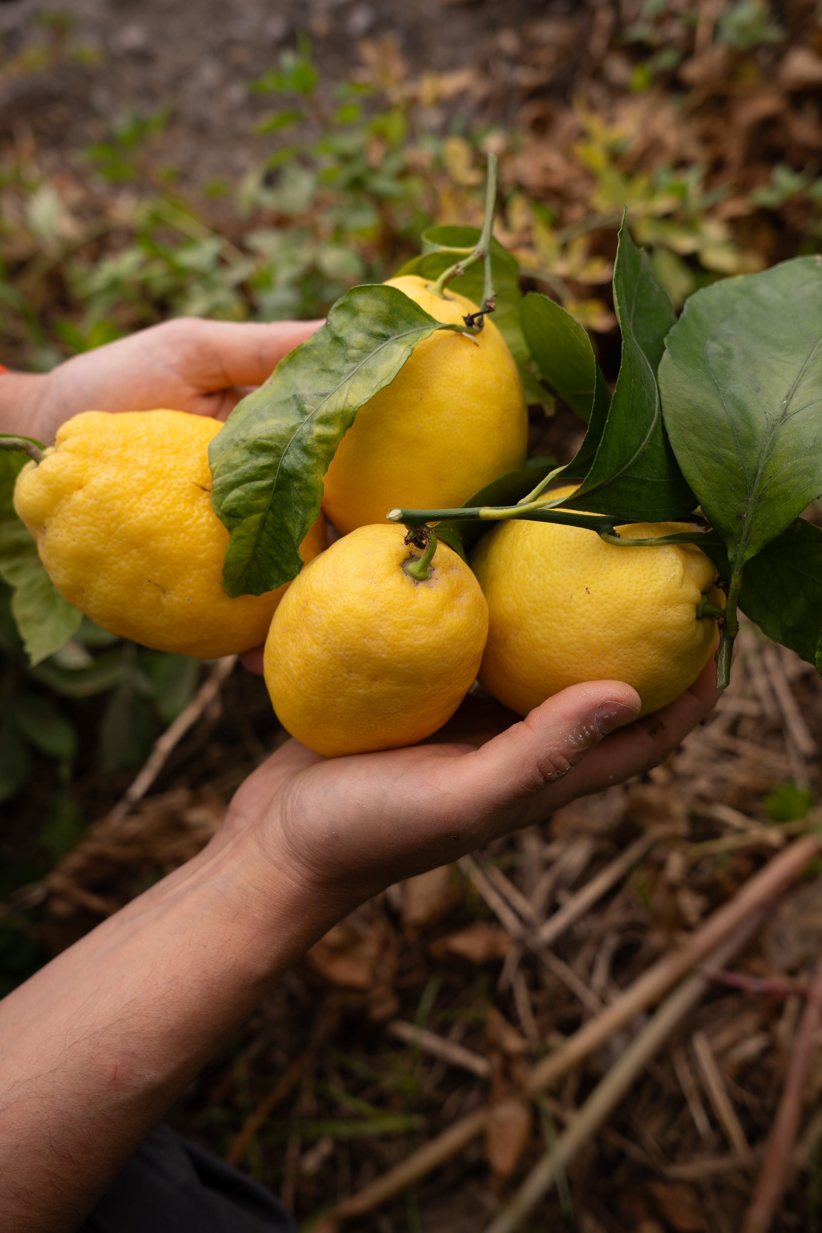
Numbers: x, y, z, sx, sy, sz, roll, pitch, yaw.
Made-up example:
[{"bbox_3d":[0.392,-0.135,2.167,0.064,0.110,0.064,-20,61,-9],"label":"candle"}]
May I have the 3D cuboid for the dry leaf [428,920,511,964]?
[{"bbox_3d":[0.044,0.244,1.130,0.060,0.020,0.028,0,45,0],"label":"dry leaf"}]

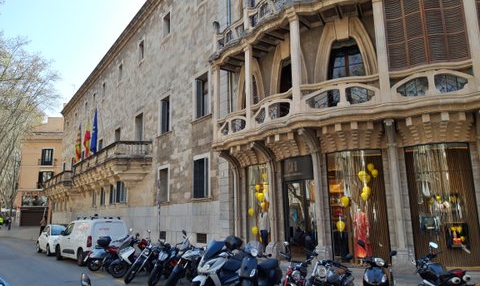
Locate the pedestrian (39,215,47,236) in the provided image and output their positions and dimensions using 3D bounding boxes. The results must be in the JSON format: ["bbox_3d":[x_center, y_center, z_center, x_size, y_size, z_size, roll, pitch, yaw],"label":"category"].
[{"bbox_3d":[-15.101,6.433,27.607,0.500,1.680,0.350,8,-14,-35],"label":"pedestrian"}]

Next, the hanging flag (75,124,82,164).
[{"bbox_3d":[-13.965,0.043,31.172,0.600,3.600,0.280,5,-12,-31],"label":"hanging flag"}]

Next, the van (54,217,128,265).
[{"bbox_3d":[-6.940,4.461,16.692,1.900,1.880,4.400,10,-15,-44],"label":"van"}]

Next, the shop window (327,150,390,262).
[{"bbox_3d":[3.904,2.051,11.831,1.880,3.640,0.250,-7,-12,27],"label":"shop window"}]

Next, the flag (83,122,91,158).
[{"bbox_3d":[-12.232,-0.279,28.728,0.600,3.100,0.250,5,-12,-31],"label":"flag"}]

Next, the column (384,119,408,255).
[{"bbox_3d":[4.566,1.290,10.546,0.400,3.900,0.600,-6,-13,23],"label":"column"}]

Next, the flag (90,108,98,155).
[{"bbox_3d":[-10.796,-0.853,26.750,0.550,3.700,0.250,5,-12,-31],"label":"flag"}]

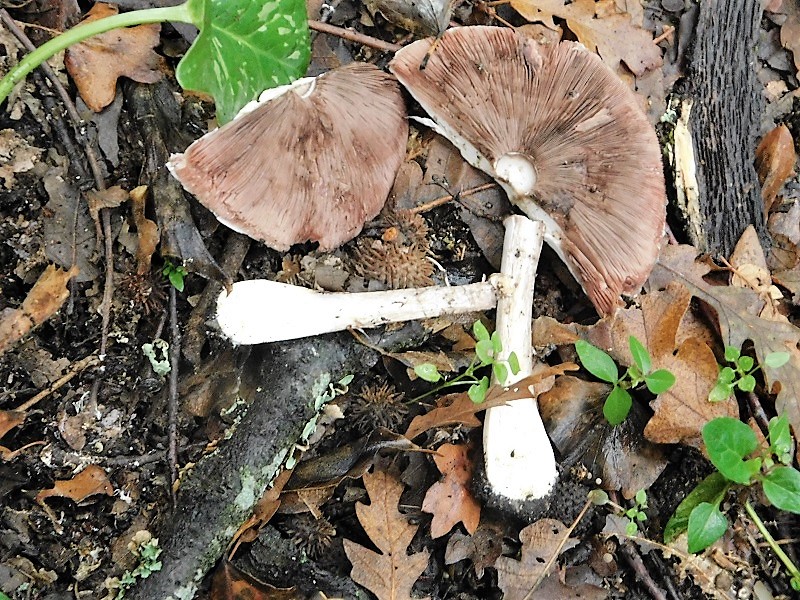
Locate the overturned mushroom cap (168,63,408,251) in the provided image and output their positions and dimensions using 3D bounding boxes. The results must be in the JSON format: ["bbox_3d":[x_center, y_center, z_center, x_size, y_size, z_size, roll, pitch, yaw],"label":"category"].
[{"bbox_3d":[-0.046,-0.063,0.555,0.116,0.030,0.089,-22,71,-8],"label":"overturned mushroom cap"}]

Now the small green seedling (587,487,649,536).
[{"bbox_3d":[0.101,0.098,0.546,0.028,0.020,0.022,0,70,0],"label":"small green seedling"}]

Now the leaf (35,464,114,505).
[{"bbox_3d":[-0.153,0.087,0.555,0.037,0.013,0.019,-6,70,-2],"label":"leaf"}]

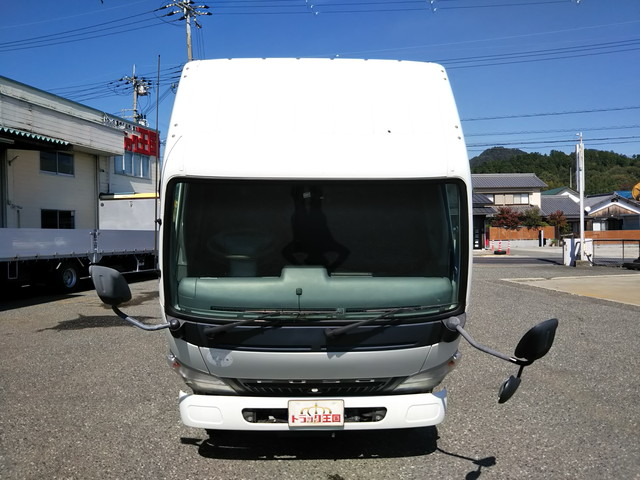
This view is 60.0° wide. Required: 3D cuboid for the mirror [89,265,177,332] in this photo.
[{"bbox_3d":[-1.020,0.280,3.080,0.320,0.360,0.500,-1,1,0],"label":"mirror"}]

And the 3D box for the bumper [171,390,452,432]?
[{"bbox_3d":[-0.045,1.040,3.400,1.630,0.240,0.250,-1,1,0],"label":"bumper"}]

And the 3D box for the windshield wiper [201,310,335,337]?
[{"bbox_3d":[-0.310,0.510,3.370,0.820,0.170,0.120,-1,1,0],"label":"windshield wiper"}]

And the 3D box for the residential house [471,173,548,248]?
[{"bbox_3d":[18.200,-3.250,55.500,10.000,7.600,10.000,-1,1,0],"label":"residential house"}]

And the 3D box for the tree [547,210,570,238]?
[{"bbox_3d":[21.900,-1.050,51.000,2.300,3.300,2.200,-1,1,0],"label":"tree"}]

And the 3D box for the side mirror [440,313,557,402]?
[{"bbox_3d":[1.000,0.630,3.060,0.380,0.460,0.500,-1,1,0],"label":"side mirror"}]

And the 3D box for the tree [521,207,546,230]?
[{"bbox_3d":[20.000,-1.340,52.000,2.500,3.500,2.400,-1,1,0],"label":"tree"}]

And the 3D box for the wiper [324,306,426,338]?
[{"bbox_3d":[0.340,0.500,3.390,0.630,0.190,0.120,-1,1,0],"label":"wiper"}]

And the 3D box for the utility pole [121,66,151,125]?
[{"bbox_3d":[-13.300,-5.700,40.000,2.000,13.500,1.400,-1,1,0],"label":"utility pole"}]

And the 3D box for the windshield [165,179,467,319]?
[{"bbox_3d":[-0.030,0.045,3.470,1.890,0.870,0.270,-1,1,0],"label":"windshield"}]

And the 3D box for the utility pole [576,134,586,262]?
[{"bbox_3d":[12.500,-2.080,26.500,0.450,6.100,0.450,-1,1,0],"label":"utility pole"}]

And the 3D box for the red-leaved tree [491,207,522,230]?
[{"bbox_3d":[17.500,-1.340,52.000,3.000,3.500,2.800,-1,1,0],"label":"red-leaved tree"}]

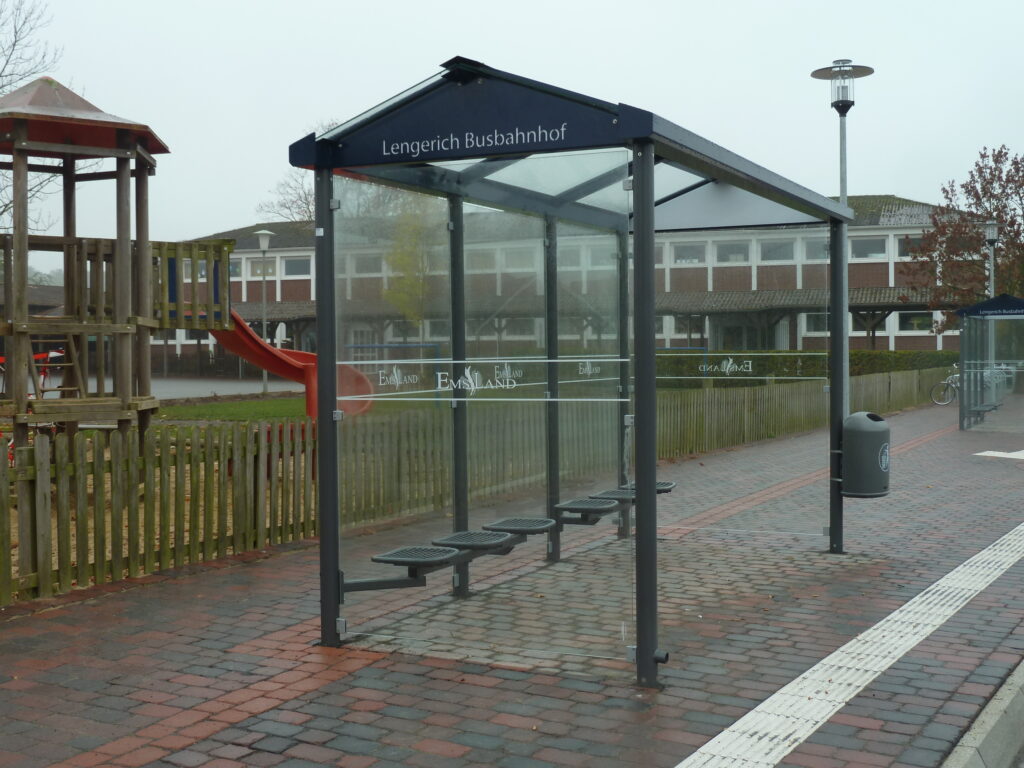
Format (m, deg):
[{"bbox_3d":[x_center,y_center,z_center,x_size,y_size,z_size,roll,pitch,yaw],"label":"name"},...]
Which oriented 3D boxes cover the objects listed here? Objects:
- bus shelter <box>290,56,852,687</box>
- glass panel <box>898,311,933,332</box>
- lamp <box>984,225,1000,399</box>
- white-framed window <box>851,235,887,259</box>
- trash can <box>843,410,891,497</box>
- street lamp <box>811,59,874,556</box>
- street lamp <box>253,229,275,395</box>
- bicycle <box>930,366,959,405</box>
[{"bbox_3d":[0.677,-0.159,7.748,1.860,2.770,4.230,0,2,26],"label":"bus shelter"},{"bbox_3d":[17.856,-2.766,57.600,1.430,0.940,0.100,0,2,20],"label":"glass panel"},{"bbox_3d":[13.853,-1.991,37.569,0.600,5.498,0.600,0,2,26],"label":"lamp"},{"bbox_3d":[15.968,-6.114,58.300,1.500,0.980,0.100,0,2,20],"label":"white-framed window"},{"bbox_3d":[2.489,0.486,9.106,0.340,0.605,0.330,0,2,28],"label":"trash can"},{"bbox_3d":[4.558,-1.682,17.869,0.850,5.528,0.850,0,2,26],"label":"street lamp"},{"bbox_3d":[-7.941,-2.332,42.066,0.700,5.276,0.700,-1,1,0],"label":"street lamp"},{"bbox_3d":[12.901,0.069,37.320,1.750,1.100,0.600,0,2,18],"label":"bicycle"}]

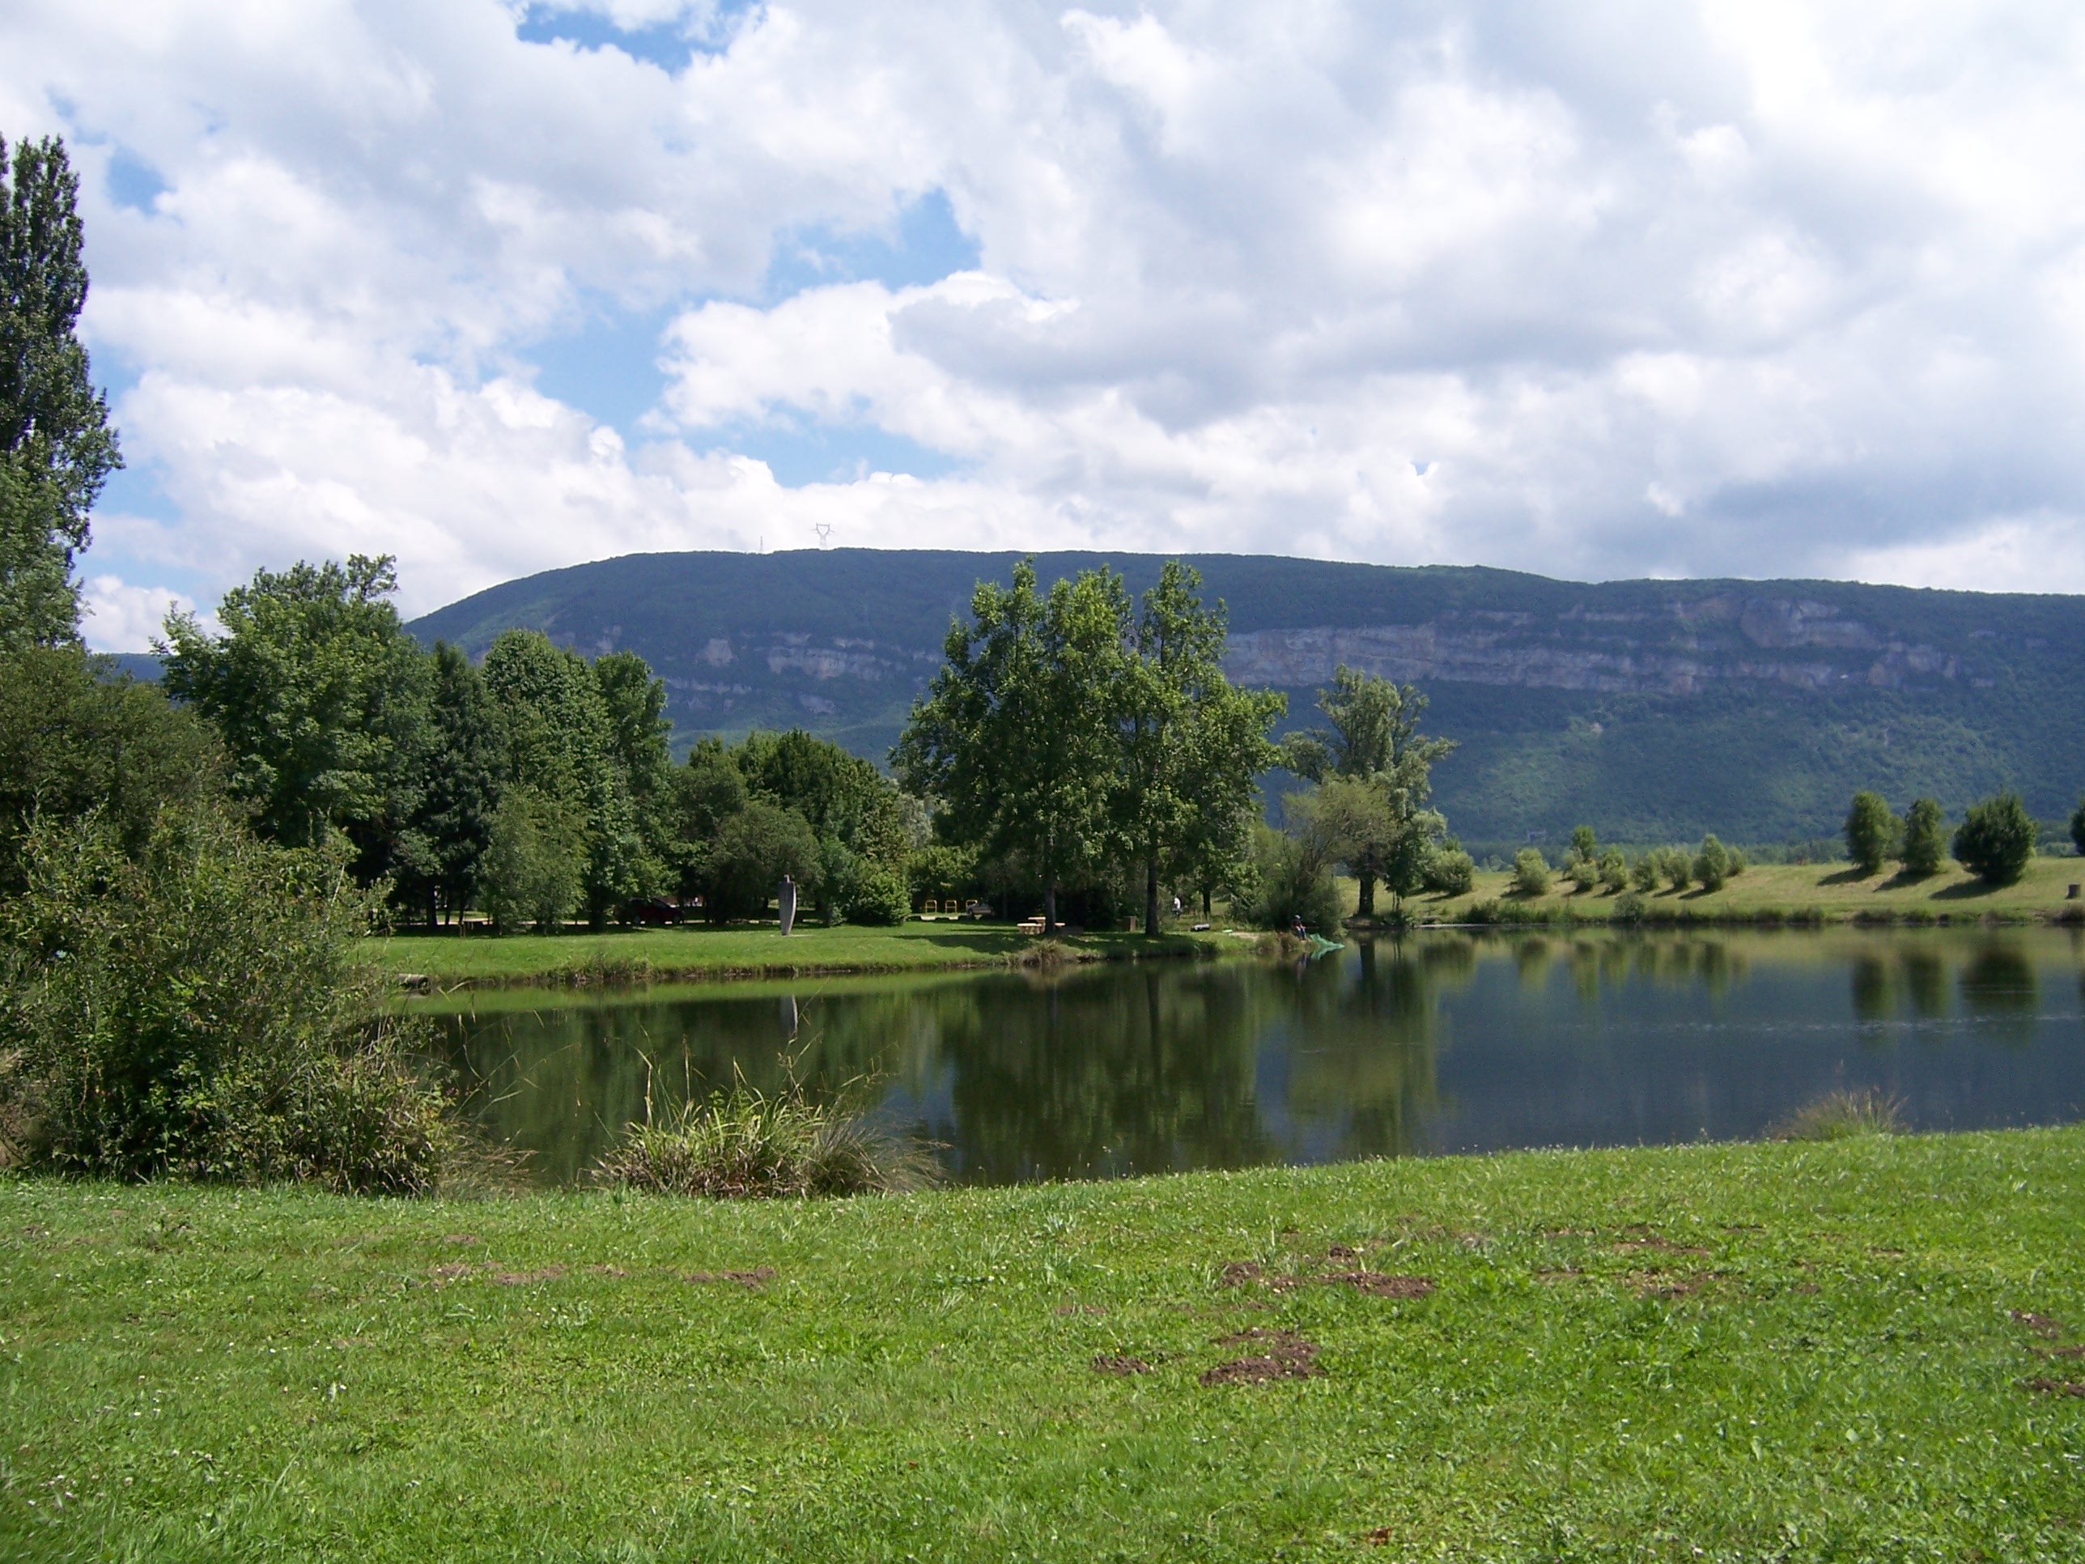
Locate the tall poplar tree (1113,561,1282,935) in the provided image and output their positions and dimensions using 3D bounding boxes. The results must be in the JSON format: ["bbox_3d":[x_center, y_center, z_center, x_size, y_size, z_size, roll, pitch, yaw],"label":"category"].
[{"bbox_3d":[7.280,-1.650,93.460,7.930,17.580,7.930,0,-3,0],"label":"tall poplar tree"}]

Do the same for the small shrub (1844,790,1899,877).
[{"bbox_3d":[84.510,5.200,203.230,5.270,8.740,5.270,0,-3,0],"label":"small shrub"}]

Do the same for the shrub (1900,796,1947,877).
[{"bbox_3d":[89.030,5.600,201.210,4.380,8.080,4.380,0,-3,0],"label":"shrub"}]

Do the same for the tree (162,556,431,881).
[{"bbox_3d":[-35.660,-1.920,95.470,12.330,17.960,11.720,0,-3,0],"label":"tree"}]

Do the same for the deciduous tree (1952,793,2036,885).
[{"bbox_3d":[93.890,5.700,196.250,7.850,9.330,7.850,0,-3,0],"label":"deciduous tree"}]

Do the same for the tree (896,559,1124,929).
[{"bbox_3d":[-1.440,-1.710,90.450,10.330,17.090,9.810,0,-3,0],"label":"tree"}]

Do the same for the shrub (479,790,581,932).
[{"bbox_3d":[-23.120,3.500,90.180,4.580,6.650,4.350,0,-3,0],"label":"shrub"}]

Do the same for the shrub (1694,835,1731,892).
[{"bbox_3d":[65.760,7.990,195.150,3.340,5.590,3.340,0,-3,0],"label":"shrub"}]

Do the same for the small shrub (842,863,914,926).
[{"bbox_3d":[-8.860,6.030,107.090,3.770,3.370,3.580,0,-3,0],"label":"small shrub"}]

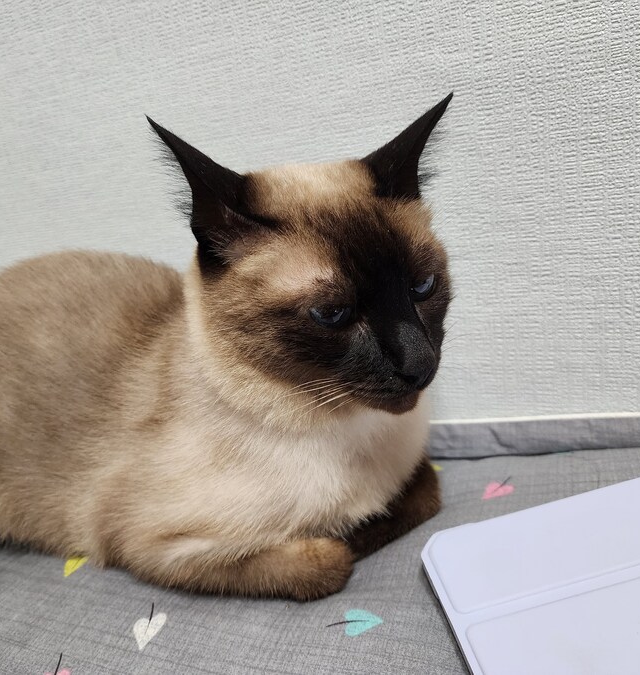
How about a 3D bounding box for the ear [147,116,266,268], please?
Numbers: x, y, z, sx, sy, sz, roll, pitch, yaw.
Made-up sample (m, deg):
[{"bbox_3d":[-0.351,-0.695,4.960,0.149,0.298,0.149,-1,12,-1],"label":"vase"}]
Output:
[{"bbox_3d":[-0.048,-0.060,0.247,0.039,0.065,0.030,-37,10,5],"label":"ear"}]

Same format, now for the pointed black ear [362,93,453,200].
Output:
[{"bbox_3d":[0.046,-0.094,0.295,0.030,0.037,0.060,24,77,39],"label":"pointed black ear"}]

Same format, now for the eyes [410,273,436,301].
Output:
[{"bbox_3d":[0.044,-0.022,0.253,0.015,0.011,0.008,-22,28,-38],"label":"eyes"}]

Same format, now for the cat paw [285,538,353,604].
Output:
[{"bbox_3d":[0.000,0.104,0.268,0.034,0.027,0.029,1,19,31],"label":"cat paw"}]

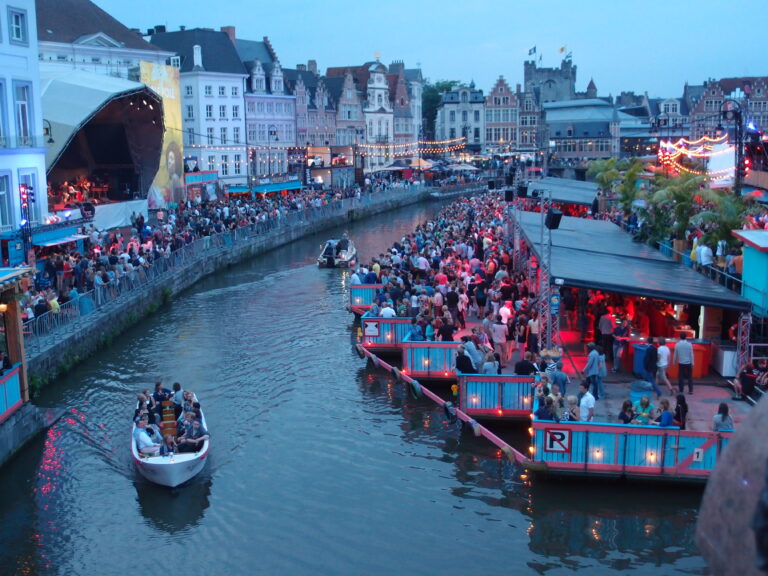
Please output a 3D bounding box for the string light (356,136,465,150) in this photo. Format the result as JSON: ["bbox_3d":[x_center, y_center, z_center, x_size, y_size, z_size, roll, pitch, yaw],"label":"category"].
[{"bbox_3d":[5.369,-20.449,127.878,0.953,0.954,40.326,4,11,24],"label":"string light"}]

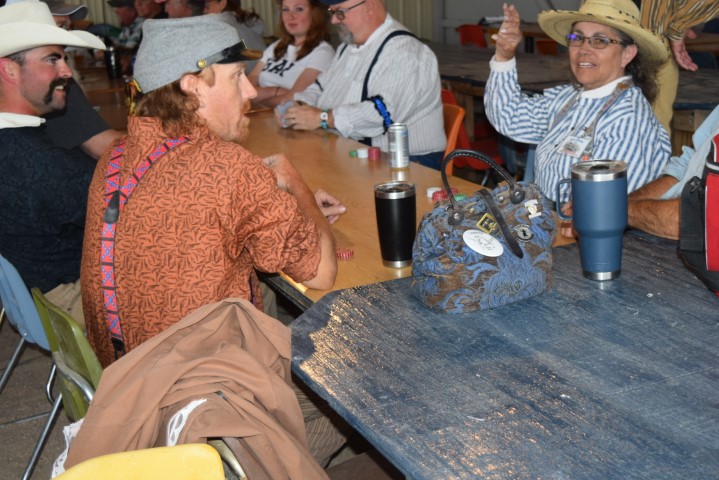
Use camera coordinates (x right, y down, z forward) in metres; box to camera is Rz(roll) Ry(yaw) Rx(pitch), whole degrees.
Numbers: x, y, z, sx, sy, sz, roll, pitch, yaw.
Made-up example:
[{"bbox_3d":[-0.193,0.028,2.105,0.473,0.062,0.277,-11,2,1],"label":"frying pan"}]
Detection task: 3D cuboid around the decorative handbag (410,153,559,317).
[{"bbox_3d":[0.215,-0.038,1.852,0.235,0.275,0.150,-9,18,-20],"label":"decorative handbag"}]

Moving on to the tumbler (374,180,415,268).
[{"bbox_3d":[0.081,-0.031,2.195,0.088,0.173,0.088,-2,17,1],"label":"tumbler"}]

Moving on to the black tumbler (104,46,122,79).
[{"bbox_3d":[-1.296,-0.926,5.377,0.066,0.155,0.066,-2,17,1],"label":"black tumbler"}]

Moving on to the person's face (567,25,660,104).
[{"bbox_3d":[0.648,-0.465,2.640,0.165,0.205,0.185,10,15,38],"label":"person's face"}]

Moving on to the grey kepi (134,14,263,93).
[{"bbox_3d":[-0.321,-0.362,1.980,0.238,0.125,0.168,-20,18,-2],"label":"grey kepi"}]

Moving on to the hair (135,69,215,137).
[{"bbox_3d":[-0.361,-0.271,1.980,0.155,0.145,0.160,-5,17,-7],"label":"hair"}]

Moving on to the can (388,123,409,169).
[{"bbox_3d":[0.118,-0.281,3.082,0.066,0.124,0.066,-2,17,1],"label":"can"}]

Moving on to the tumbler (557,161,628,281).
[{"bbox_3d":[0.437,-0.033,1.914,0.140,0.208,0.103,-2,17,7],"label":"tumbler"}]

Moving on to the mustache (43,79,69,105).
[{"bbox_3d":[-0.686,-0.341,2.330,0.045,0.060,0.075,0,17,7],"label":"mustache"}]

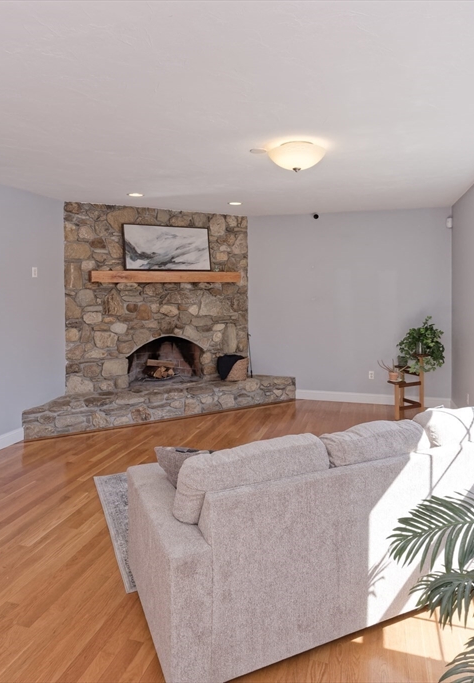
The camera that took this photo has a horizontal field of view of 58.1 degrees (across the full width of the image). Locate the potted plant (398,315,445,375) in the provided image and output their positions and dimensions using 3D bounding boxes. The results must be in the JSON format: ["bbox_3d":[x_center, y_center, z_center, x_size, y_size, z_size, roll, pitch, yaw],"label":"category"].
[{"bbox_3d":[2.284,0.043,5.282,0.560,0.680,0.520,0,5,0],"label":"potted plant"}]

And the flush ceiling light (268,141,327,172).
[{"bbox_3d":[0.436,-1.337,3.109,0.425,0.185,0.425,0,5,0],"label":"flush ceiling light"}]

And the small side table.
[{"bbox_3d":[2.086,0.603,5.252,0.460,0.660,0.420,2,6,15],"label":"small side table"}]

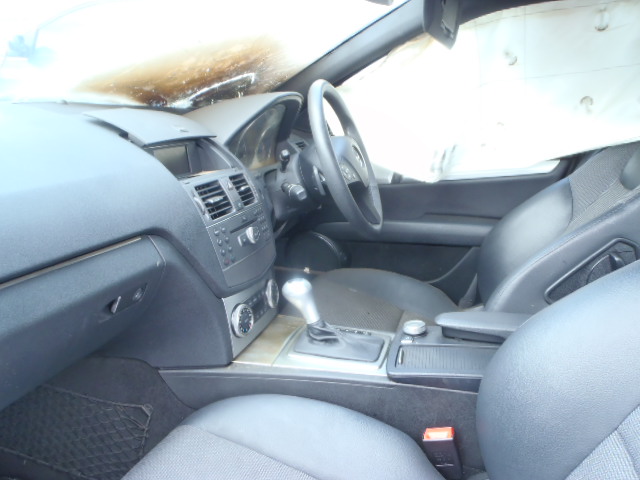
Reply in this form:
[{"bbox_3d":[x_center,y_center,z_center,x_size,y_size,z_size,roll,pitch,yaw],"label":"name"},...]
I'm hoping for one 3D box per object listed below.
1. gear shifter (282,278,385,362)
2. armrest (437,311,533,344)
[{"bbox_3d":[0.022,0.127,0.896,0.172,0.122,0.088,3,13,12],"label":"gear shifter"},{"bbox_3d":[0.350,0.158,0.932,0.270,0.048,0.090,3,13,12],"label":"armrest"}]

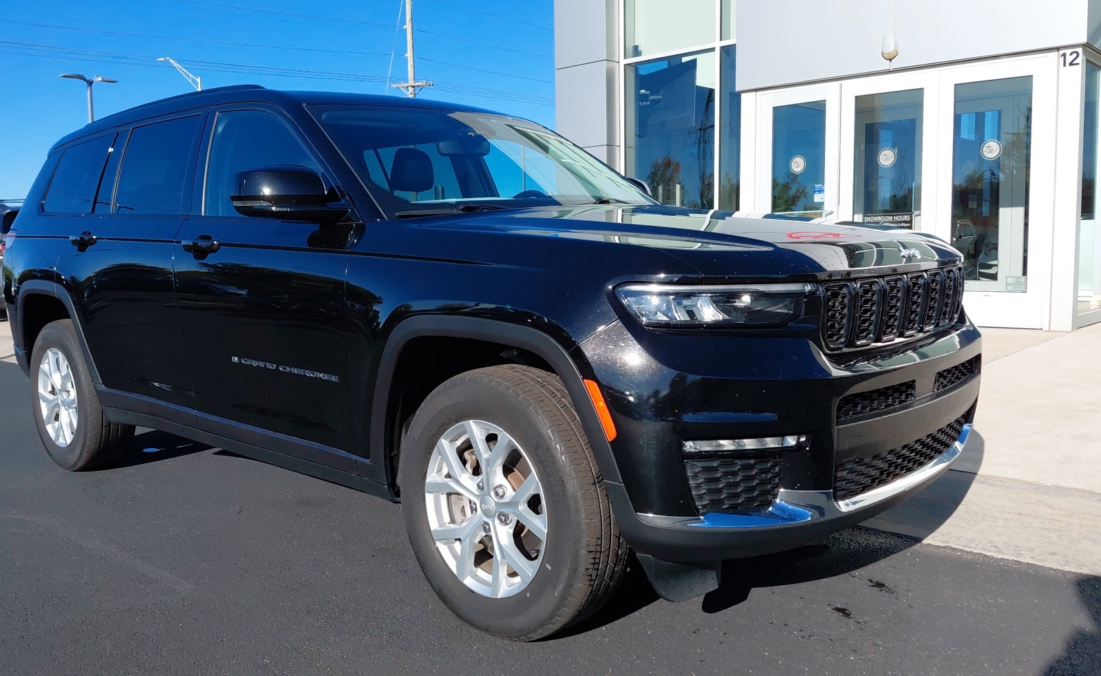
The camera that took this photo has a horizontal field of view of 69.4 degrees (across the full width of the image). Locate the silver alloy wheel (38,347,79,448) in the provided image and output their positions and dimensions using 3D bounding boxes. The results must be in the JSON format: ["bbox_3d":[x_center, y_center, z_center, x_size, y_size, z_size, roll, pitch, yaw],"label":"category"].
[{"bbox_3d":[-2.506,0.299,4.189,0.495,0.495,0.168,4,9,39],"label":"silver alloy wheel"}]

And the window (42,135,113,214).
[{"bbox_3d":[-2.509,-0.849,4.202,0.713,0.406,0.050,3,-13,41],"label":"window"}]

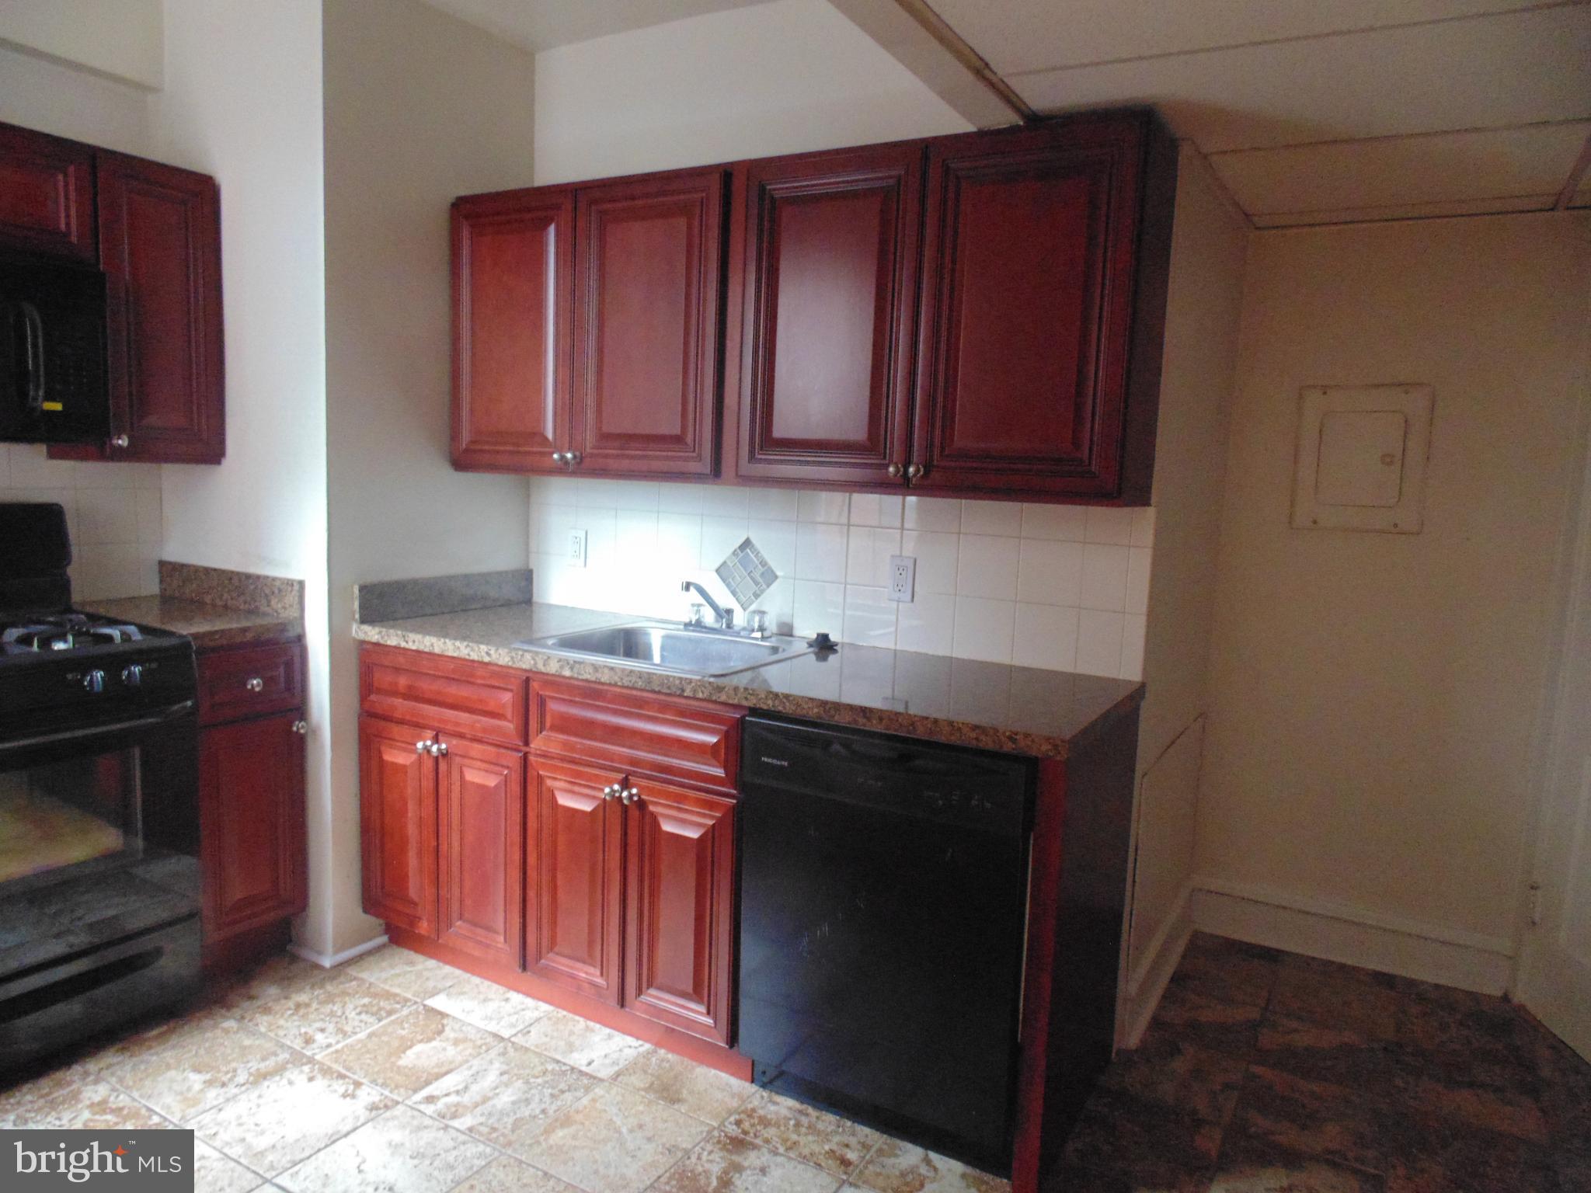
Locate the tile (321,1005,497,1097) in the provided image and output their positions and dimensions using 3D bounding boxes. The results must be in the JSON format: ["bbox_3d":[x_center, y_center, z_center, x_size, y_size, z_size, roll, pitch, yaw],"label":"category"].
[{"bbox_3d":[-0.876,1.037,2.319,0.298,0.010,0.291,6,7,30],"label":"tile"}]

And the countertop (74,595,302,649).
[{"bbox_3d":[-1.645,0.067,2.667,0.657,0.038,0.297,6,7,29],"label":"countertop"}]

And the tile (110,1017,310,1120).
[{"bbox_3d":[-1.280,1.030,2.218,0.298,0.010,0.291,6,7,30],"label":"tile"}]

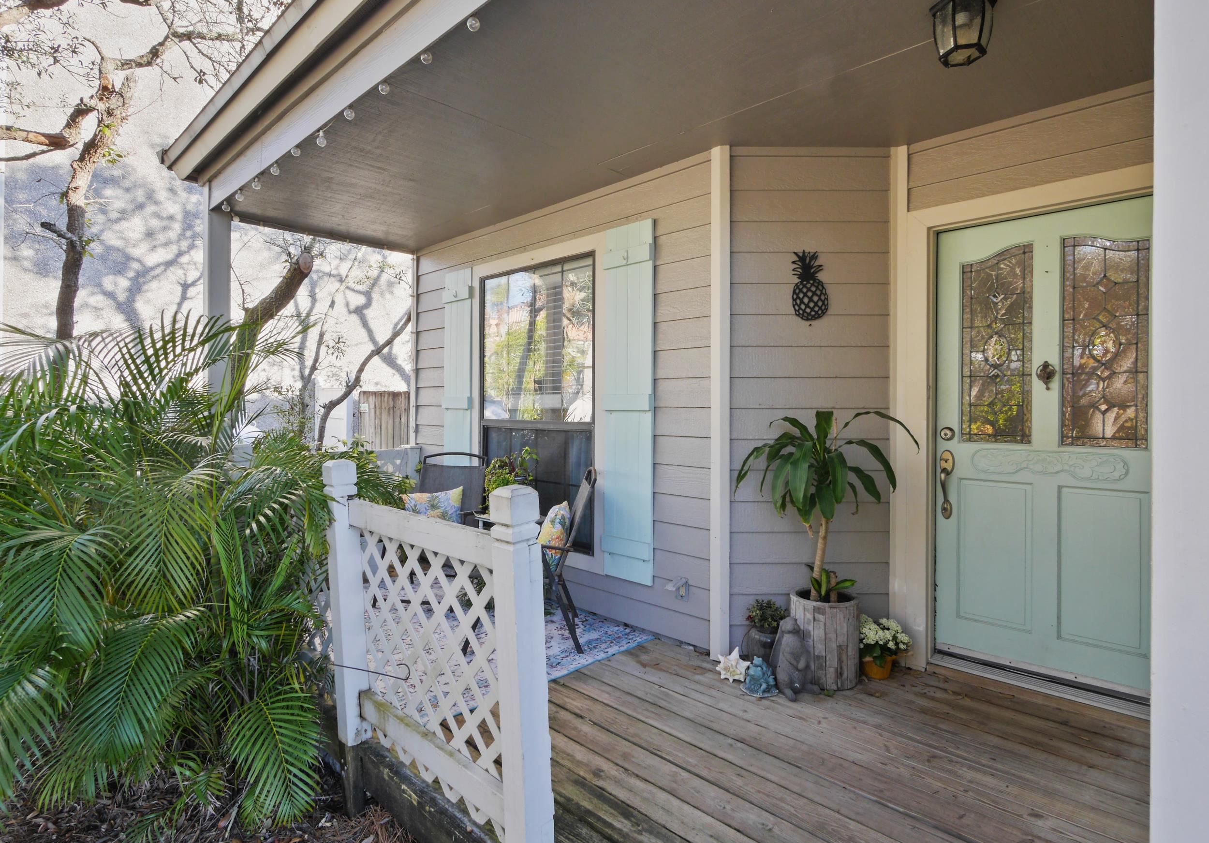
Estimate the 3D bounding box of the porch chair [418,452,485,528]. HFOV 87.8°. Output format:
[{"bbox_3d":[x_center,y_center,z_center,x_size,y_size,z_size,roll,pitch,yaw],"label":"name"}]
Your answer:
[{"bbox_3d":[-1.145,0.709,4.265,0.580,0.930,0.690,0,1,10],"label":"porch chair"}]

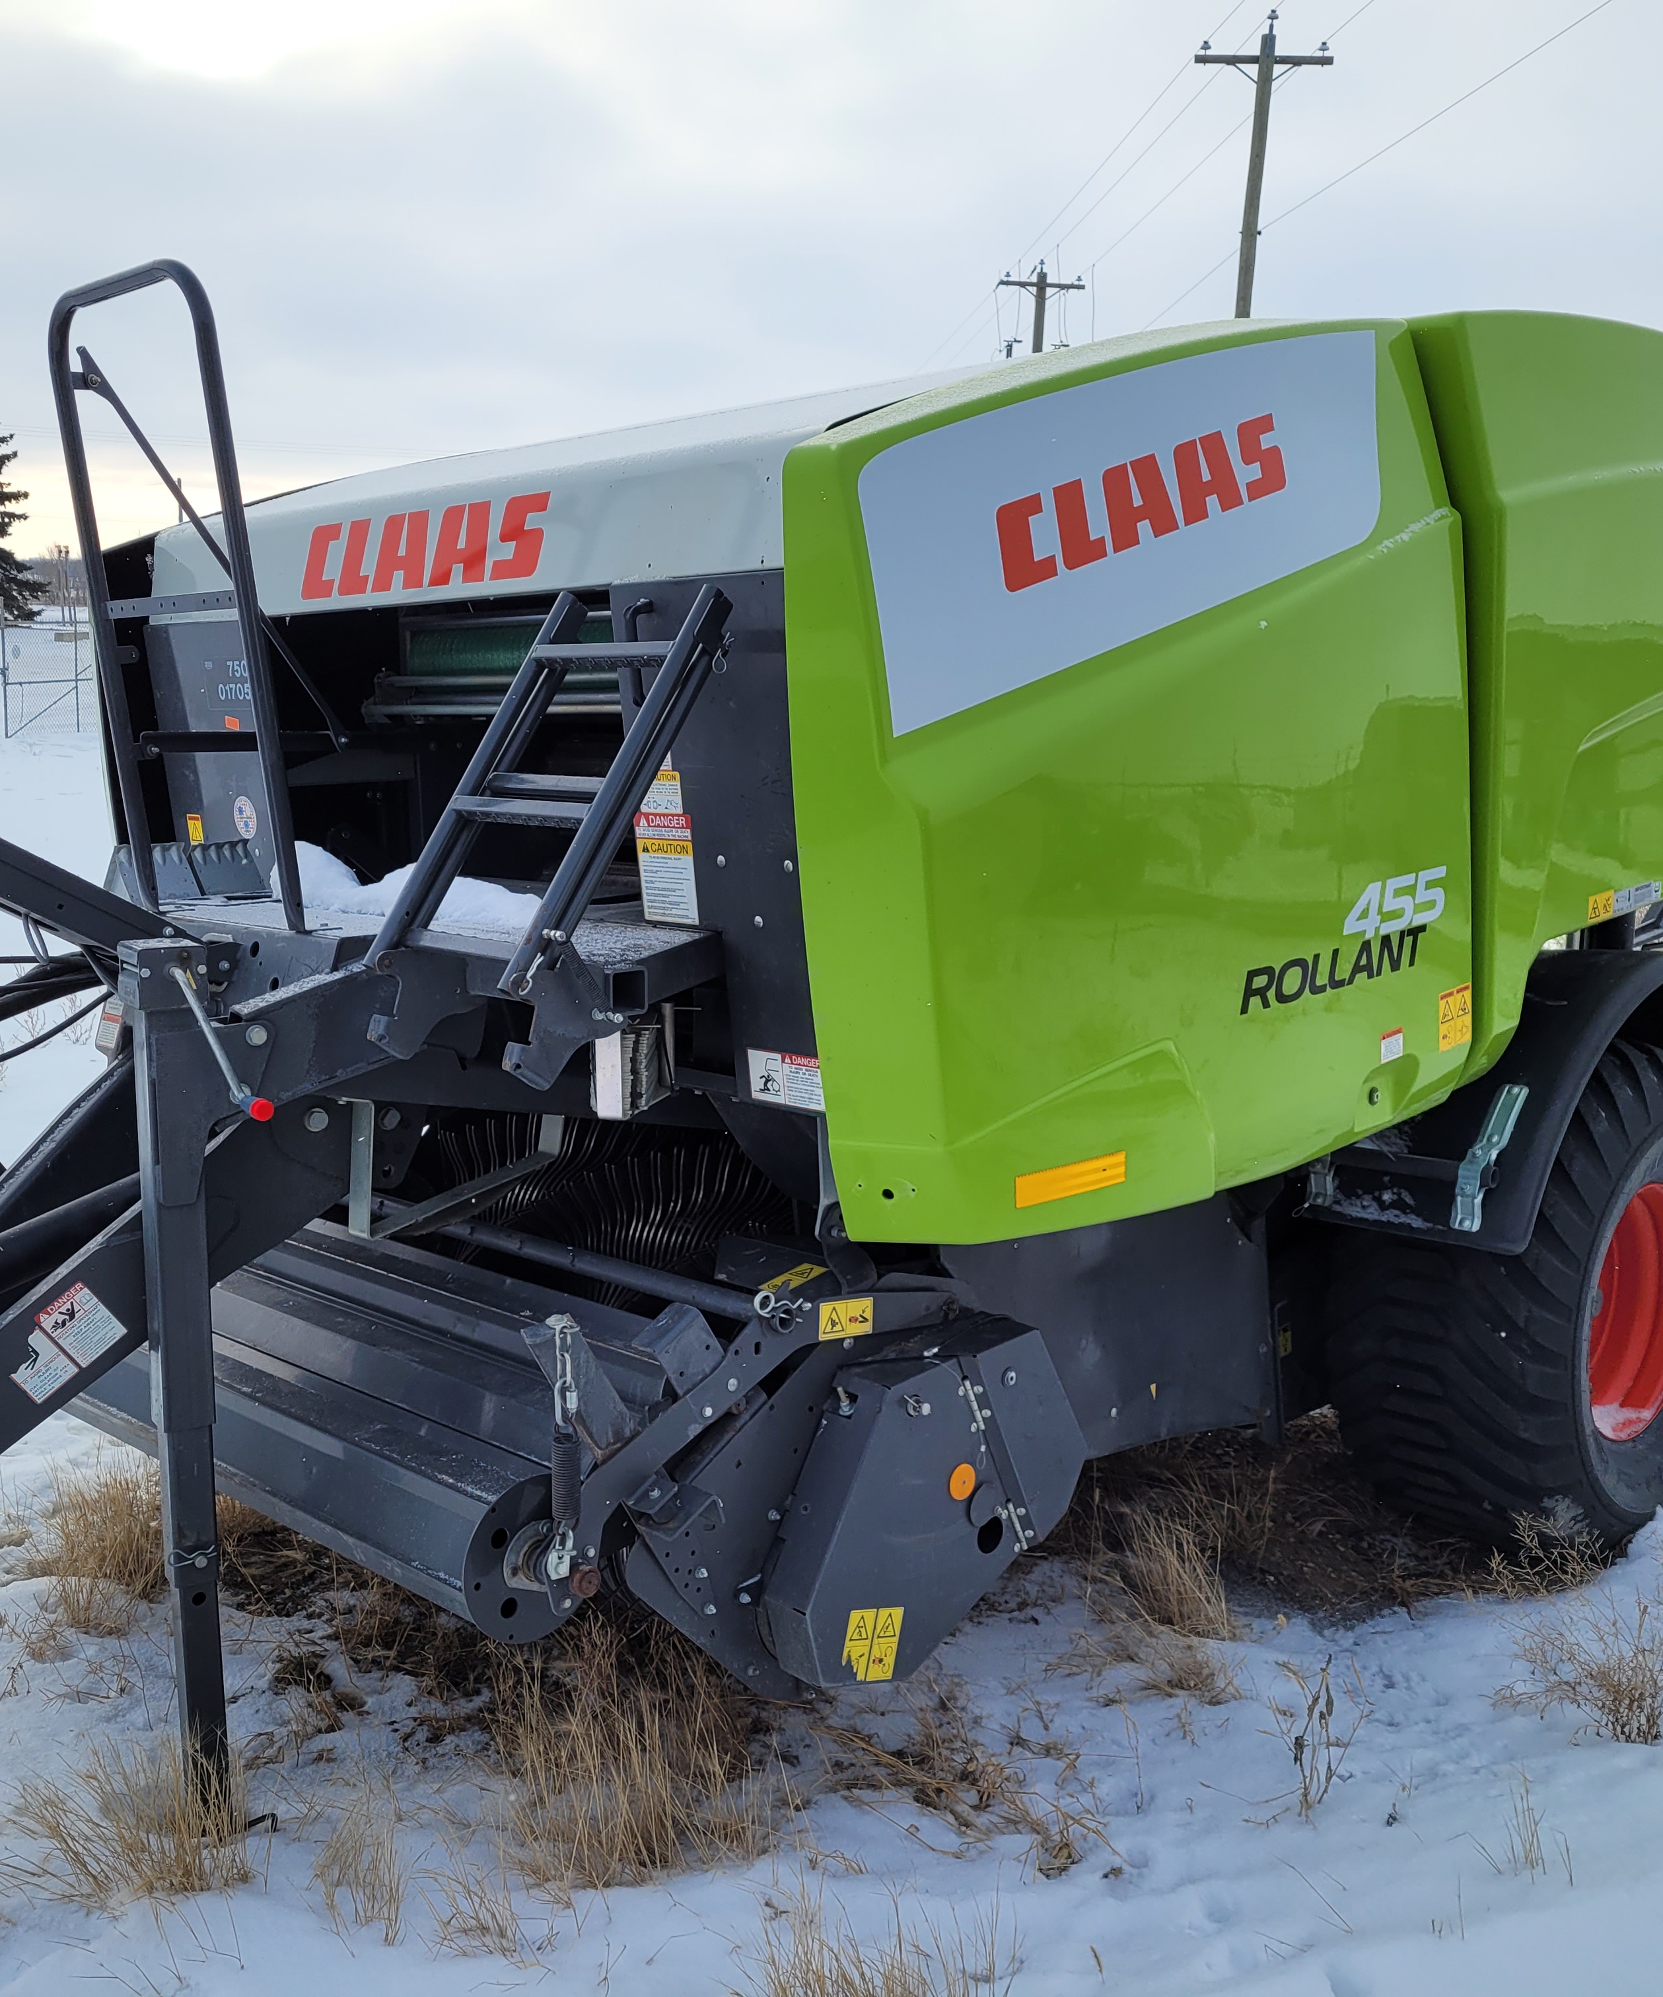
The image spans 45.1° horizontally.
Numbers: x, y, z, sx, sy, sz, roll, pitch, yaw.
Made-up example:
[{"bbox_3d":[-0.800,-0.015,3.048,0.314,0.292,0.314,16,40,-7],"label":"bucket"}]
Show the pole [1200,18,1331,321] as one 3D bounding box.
[{"bbox_3d":[6.828,-10.057,33.648,2.350,12.200,0.350,3,11,2],"label":"pole"}]

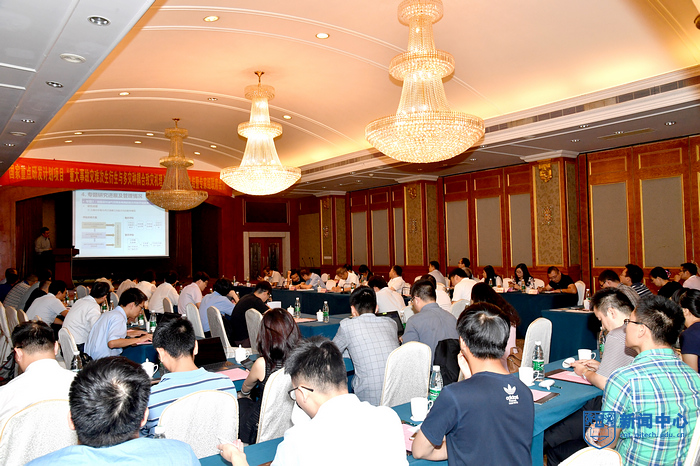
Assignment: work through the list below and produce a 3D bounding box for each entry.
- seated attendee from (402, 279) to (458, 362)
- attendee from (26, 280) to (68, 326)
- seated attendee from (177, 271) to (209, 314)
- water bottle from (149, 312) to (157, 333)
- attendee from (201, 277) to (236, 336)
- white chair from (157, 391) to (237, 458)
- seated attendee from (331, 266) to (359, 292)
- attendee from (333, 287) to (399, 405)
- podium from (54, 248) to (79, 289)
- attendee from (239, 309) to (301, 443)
[{"bbox_3d":[0.580,1.024,4.300,0.550,1.250,0.750,0,-2,-35],"label":"seated attendee"},{"bbox_3d":[-3.680,1.226,6.850,0.750,1.230,0.550,0,-3,-37],"label":"attendee"},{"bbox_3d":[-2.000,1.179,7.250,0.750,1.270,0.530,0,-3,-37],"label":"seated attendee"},{"bbox_3d":[-1.968,0.886,5.430,0.065,0.228,0.065,0,-2,-38],"label":"water bottle"},{"bbox_3d":[-1.760,1.205,7.341,0.740,1.210,0.520,0,-3,-38],"label":"attendee"},{"bbox_3d":[-0.821,1.165,2.619,0.420,0.920,0.550,0,-2,-38],"label":"white chair"},{"bbox_3d":[-0.049,1.288,10.646,0.760,1.200,0.520,0,-3,-38],"label":"seated attendee"},{"bbox_3d":[0.090,1.010,3.907,0.520,1.260,0.780,0,-2,-28],"label":"attendee"},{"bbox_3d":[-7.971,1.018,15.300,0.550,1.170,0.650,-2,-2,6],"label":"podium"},{"bbox_3d":[-0.584,1.026,3.163,0.470,1.220,0.740,0,-2,-38],"label":"attendee"}]

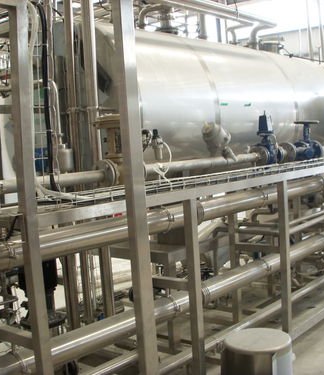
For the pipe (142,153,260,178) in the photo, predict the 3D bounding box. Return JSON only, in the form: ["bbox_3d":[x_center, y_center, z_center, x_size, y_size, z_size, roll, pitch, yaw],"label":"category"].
[{"bbox_3d":[0.332,-0.174,3.791,0.065,0.065,1.381,0,5,40],"label":"pipe"}]

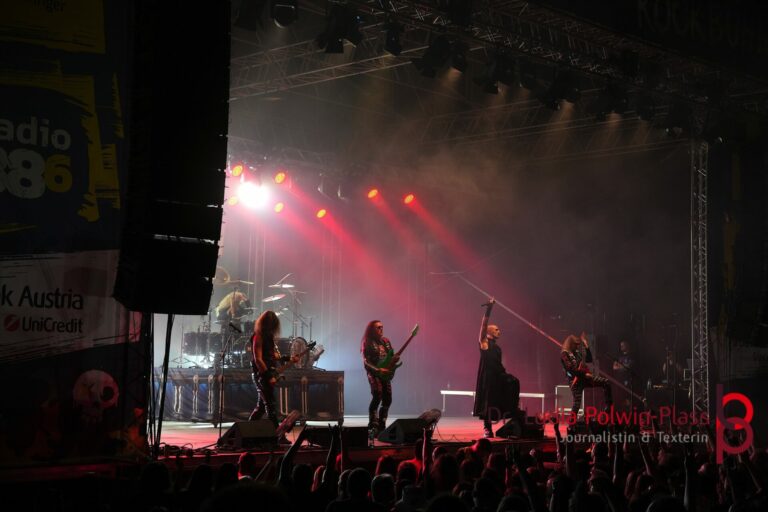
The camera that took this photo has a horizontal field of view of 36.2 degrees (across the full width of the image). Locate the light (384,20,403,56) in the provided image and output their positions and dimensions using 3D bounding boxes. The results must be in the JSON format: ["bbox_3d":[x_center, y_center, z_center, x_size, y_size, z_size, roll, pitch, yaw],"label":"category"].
[{"bbox_3d":[0.142,-3.244,17.500,0.290,0.500,0.330,5,-5,-41],"label":"light"}]

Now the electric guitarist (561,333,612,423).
[{"bbox_3d":[3.504,2.146,20.300,0.820,1.720,0.620,-1,-5,30],"label":"electric guitarist"}]

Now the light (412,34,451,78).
[{"bbox_3d":[0.729,-3.061,18.000,0.500,0.600,0.420,5,-5,-41],"label":"light"}]

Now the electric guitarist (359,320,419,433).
[{"bbox_3d":[0.067,1.827,17.500,0.780,1.740,0.620,5,-6,-43],"label":"electric guitarist"}]

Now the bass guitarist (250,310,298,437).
[{"bbox_3d":[-1.526,1.667,16.500,0.620,1.760,0.620,-2,-5,38],"label":"bass guitarist"}]

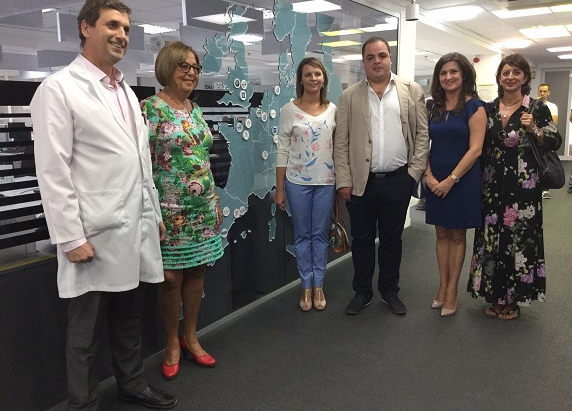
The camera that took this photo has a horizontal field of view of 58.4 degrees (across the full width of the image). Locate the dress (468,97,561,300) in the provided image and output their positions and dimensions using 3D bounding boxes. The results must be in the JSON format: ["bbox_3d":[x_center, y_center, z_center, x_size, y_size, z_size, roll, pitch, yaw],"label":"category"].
[{"bbox_3d":[1.455,-0.029,3.313,0.540,1.348,0.340,3,11,22],"label":"dress"}]

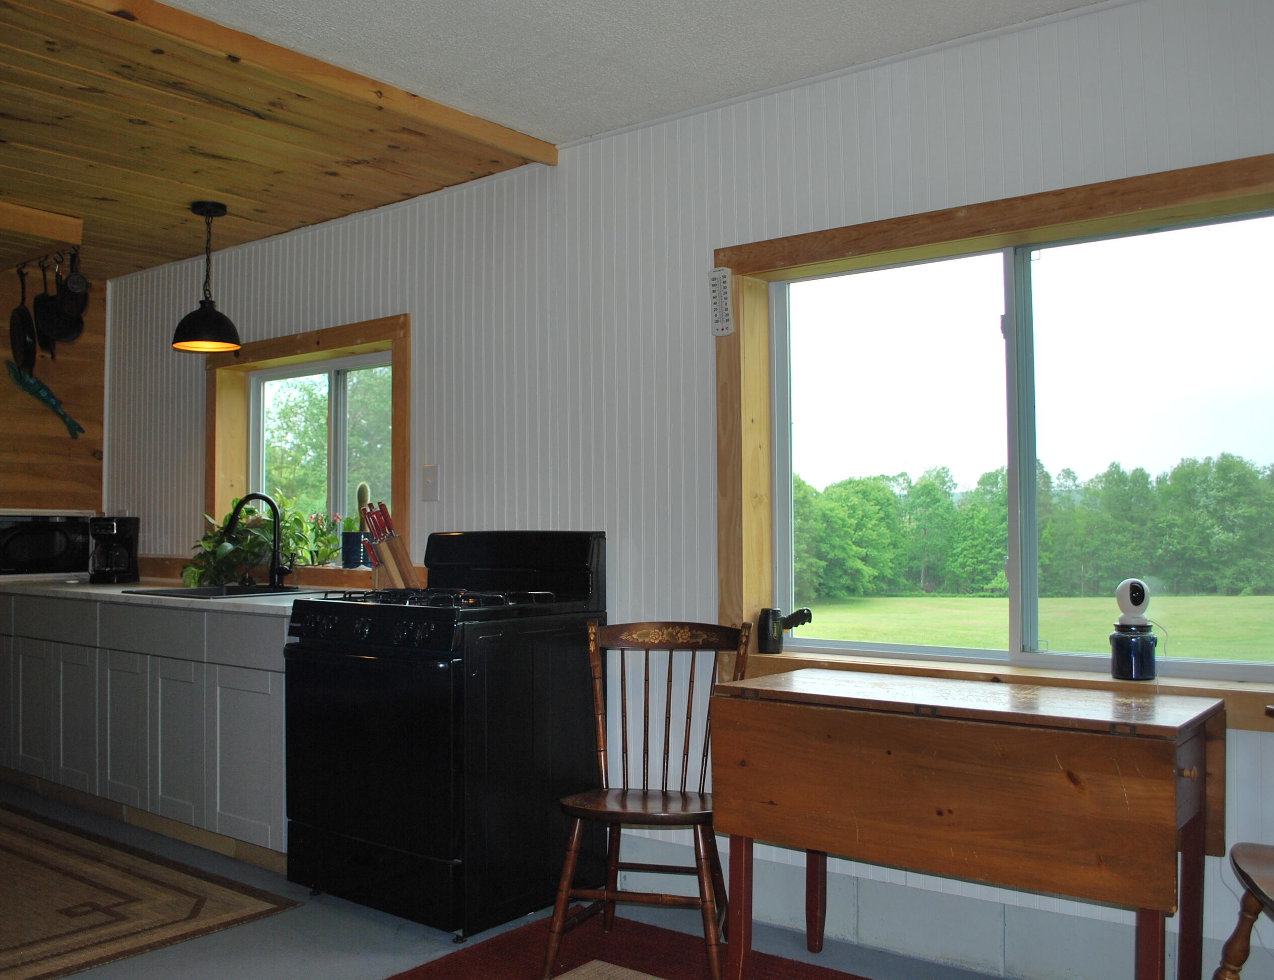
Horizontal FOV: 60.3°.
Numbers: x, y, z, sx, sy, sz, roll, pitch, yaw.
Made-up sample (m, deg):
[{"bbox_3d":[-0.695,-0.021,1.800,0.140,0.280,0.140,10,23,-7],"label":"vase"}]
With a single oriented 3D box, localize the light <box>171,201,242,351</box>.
[{"bbox_3d":[-1.661,-0.825,4.234,0.260,0.560,0.260,-2,-2,36],"label":"light"}]

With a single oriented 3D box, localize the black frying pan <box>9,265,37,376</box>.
[{"bbox_3d":[-2.595,-0.716,4.640,0.070,0.460,0.290,1,-2,-42],"label":"black frying pan"}]

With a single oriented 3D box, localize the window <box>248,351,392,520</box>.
[{"bbox_3d":[-1.287,-0.123,4.662,1.171,0.856,0.080,-2,-2,36],"label":"window"}]

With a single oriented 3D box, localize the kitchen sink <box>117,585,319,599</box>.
[{"bbox_3d":[-1.612,0.499,4.337,0.634,0.200,0.535,-2,-2,38],"label":"kitchen sink"}]

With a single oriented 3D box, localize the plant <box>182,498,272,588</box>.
[{"bbox_3d":[-1.715,0.220,4.601,0.360,0.370,0.270,-2,-2,36],"label":"plant"}]

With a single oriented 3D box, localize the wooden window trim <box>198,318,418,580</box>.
[{"bbox_3d":[-1.355,-0.131,4.558,1.357,1.028,0.170,-2,-2,36],"label":"wooden window trim"}]

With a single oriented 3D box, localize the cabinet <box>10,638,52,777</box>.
[{"bbox_3d":[-2.388,0.917,4.781,0.383,0.582,0.500,-2,-2,36],"label":"cabinet"}]

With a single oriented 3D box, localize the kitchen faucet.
[{"bbox_3d":[-1.528,0.204,4.407,0.120,0.391,0.280,-2,-2,38],"label":"kitchen faucet"}]

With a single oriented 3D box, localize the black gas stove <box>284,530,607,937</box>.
[{"bbox_3d":[-0.614,0.711,3.515,0.769,1.143,0.705,-2,-2,38],"label":"black gas stove"}]

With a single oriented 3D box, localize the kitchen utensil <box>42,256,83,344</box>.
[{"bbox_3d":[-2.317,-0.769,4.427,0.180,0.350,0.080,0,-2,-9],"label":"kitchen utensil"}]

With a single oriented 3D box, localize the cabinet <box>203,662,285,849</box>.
[{"bbox_3d":[-1.146,0.895,3.926,0.470,0.576,0.580,-2,-2,38],"label":"cabinet"}]

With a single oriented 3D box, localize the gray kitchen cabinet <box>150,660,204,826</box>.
[{"bbox_3d":[-1.482,0.904,4.187,0.381,0.576,0.580,-2,-2,38],"label":"gray kitchen cabinet"}]

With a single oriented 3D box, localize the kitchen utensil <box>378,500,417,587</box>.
[{"bbox_3d":[-0.869,0.211,3.933,0.180,0.330,0.110,1,-2,-40],"label":"kitchen utensil"}]

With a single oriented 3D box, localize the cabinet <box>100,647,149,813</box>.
[{"bbox_3d":[-1.784,0.912,4.420,0.380,0.576,0.580,-2,-2,38],"label":"cabinet"}]

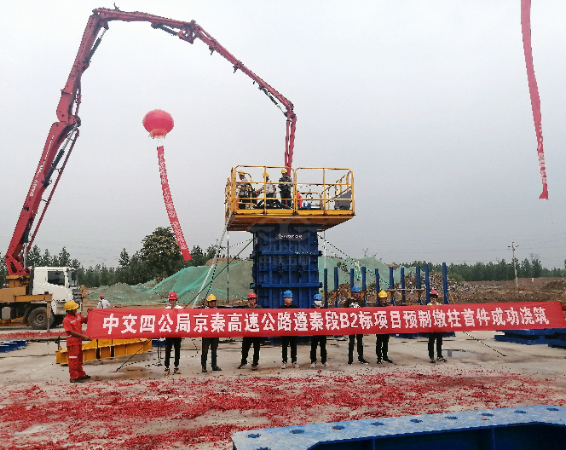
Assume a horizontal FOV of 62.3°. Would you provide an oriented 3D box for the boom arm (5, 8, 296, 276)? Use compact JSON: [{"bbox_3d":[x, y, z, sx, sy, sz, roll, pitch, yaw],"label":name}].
[{"bbox_3d":[-6.443,-3.935,19.536,15.383,11.971,1.100,-4,-7,27],"label":"boom arm"}]

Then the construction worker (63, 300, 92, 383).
[{"bbox_3d":[-4.365,2.464,9.983,0.580,1.680,0.470,-2,-7,7],"label":"construction worker"}]

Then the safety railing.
[{"bbox_3d":[0.042,-0.796,15.934,3.708,1.450,3.754,0,-6,-10],"label":"safety railing"}]

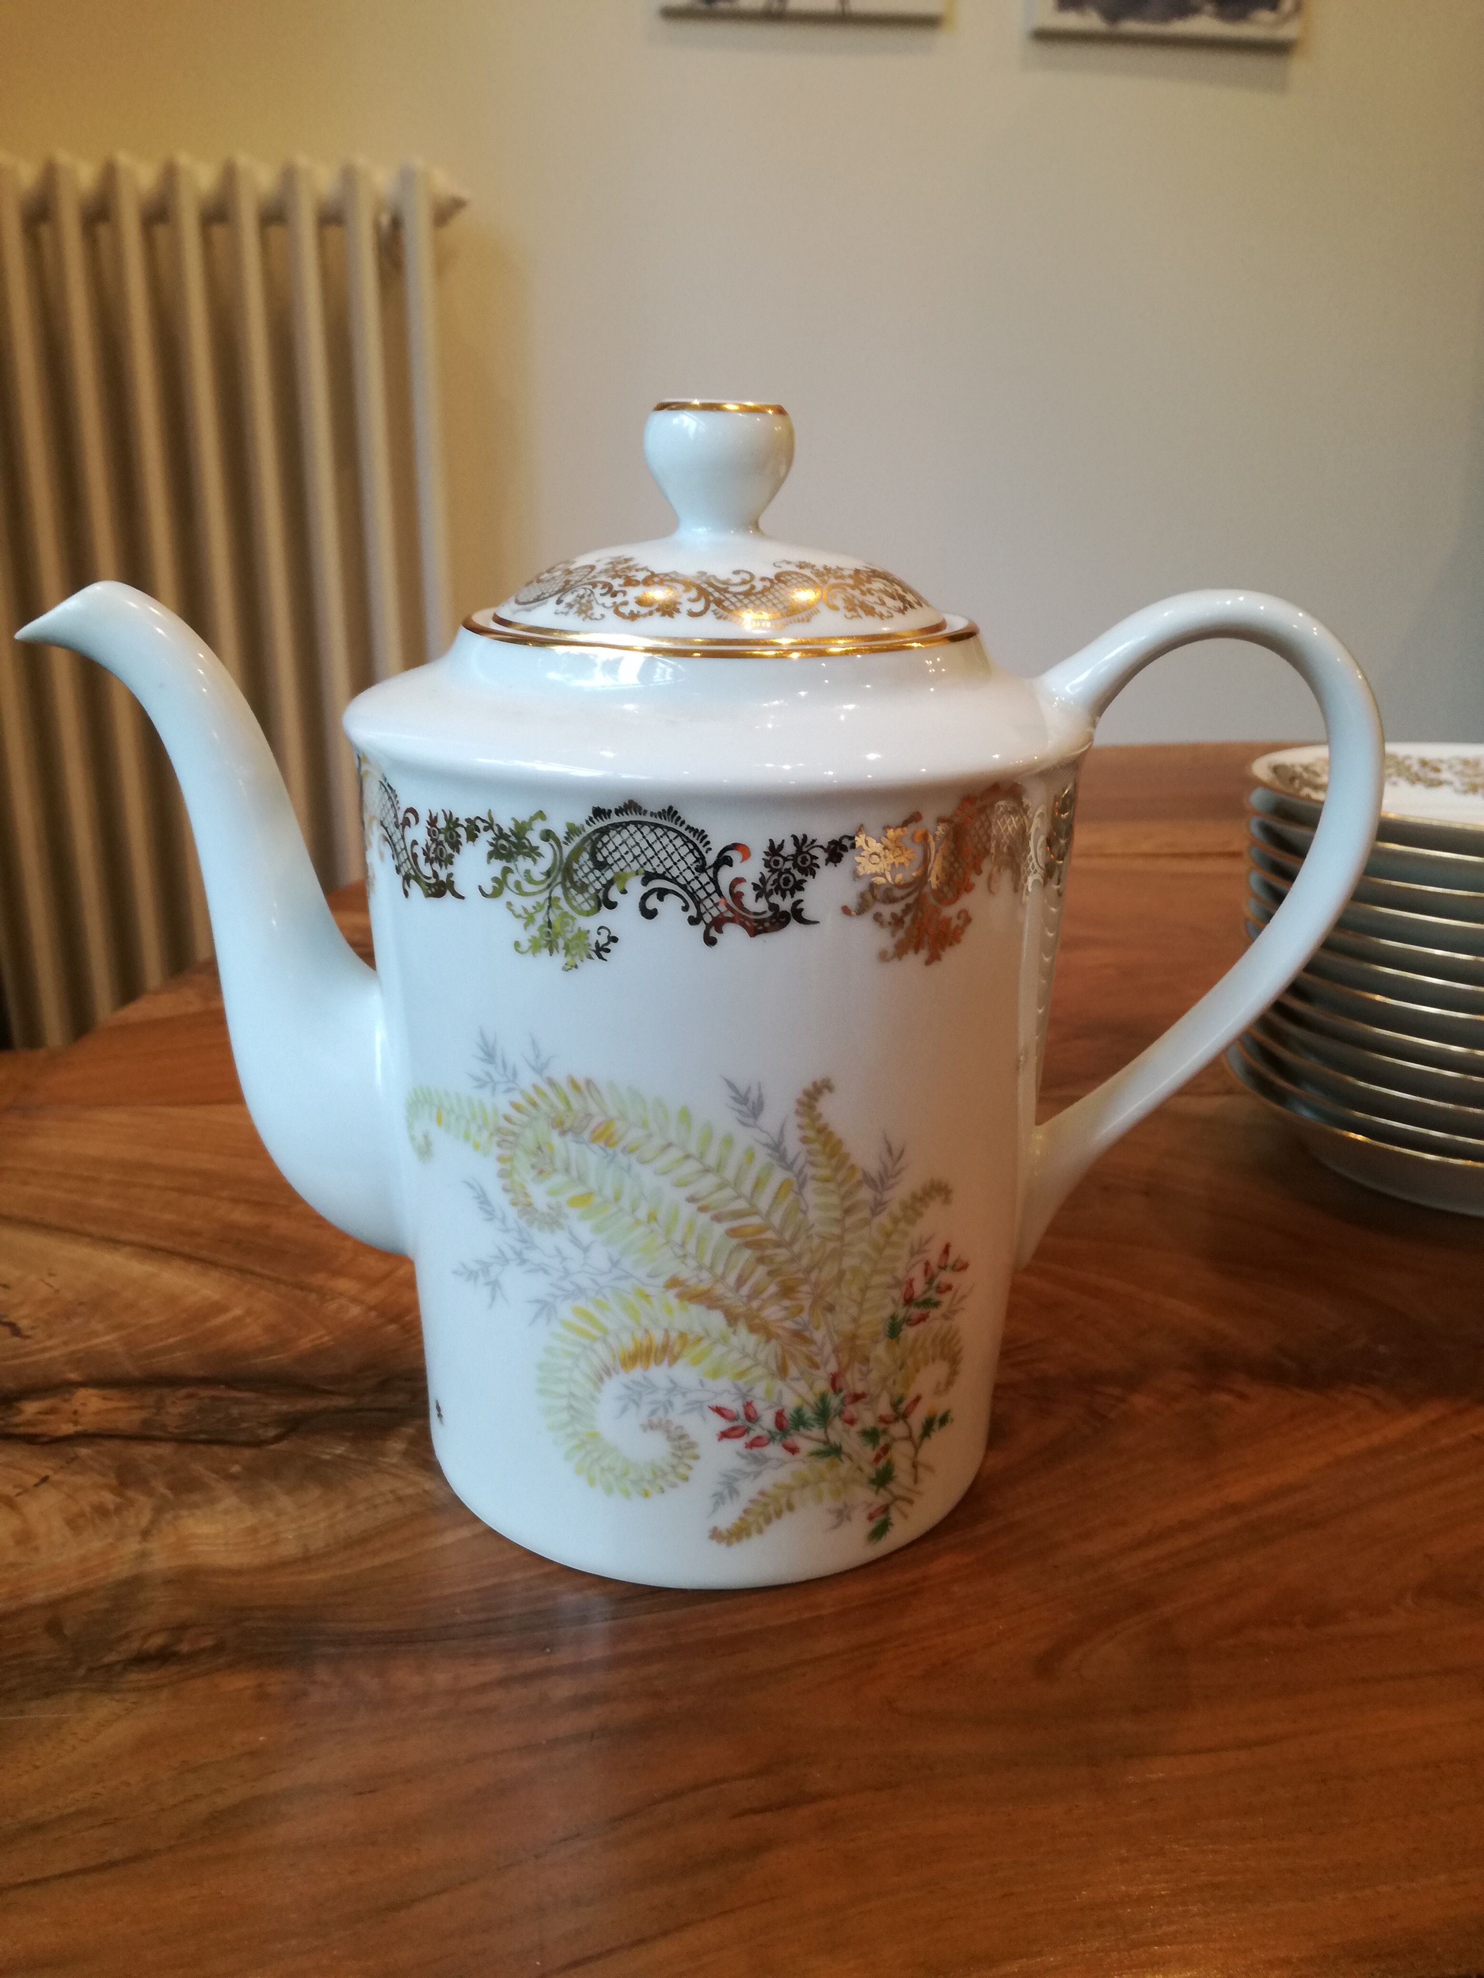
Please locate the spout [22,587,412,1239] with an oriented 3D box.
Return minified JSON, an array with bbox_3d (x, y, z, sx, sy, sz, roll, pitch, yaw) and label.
[{"bbox_3d":[-0.107,-0.011,0.324,0.076,0.145,0.037,2,19,5],"label":"spout"}]

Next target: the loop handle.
[{"bbox_3d":[0.090,-0.006,0.307,0.064,0.143,0.014,2,19,5],"label":"loop handle"}]

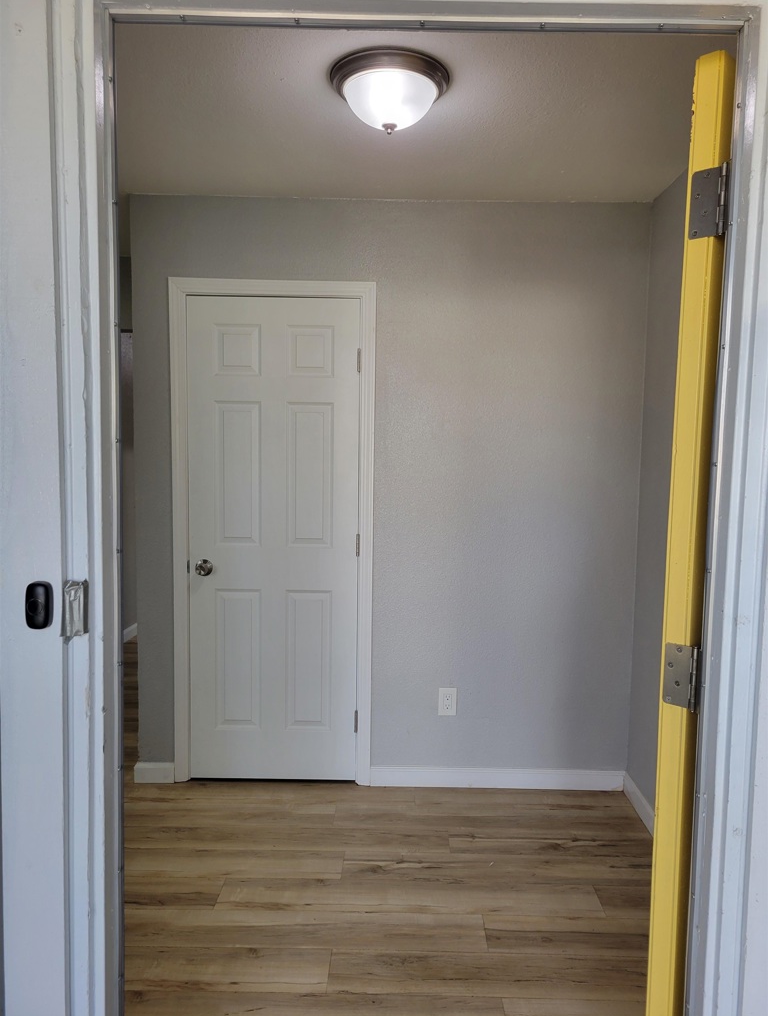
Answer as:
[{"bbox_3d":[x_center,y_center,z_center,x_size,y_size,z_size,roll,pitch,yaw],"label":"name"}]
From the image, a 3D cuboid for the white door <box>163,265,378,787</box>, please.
[{"bbox_3d":[-0.464,0.131,3.229,0.839,2.118,0.060,1,5,0],"label":"white door"}]

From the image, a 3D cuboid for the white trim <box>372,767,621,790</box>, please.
[{"bbox_3d":[0.489,1.163,3.301,1.095,0.083,0.015,1,5,0],"label":"white trim"}]

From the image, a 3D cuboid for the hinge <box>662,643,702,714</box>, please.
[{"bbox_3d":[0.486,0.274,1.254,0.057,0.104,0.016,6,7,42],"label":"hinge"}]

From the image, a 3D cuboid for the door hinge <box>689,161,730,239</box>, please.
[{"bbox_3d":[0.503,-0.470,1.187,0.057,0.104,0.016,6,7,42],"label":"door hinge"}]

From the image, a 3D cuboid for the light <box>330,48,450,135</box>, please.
[{"bbox_3d":[0.016,-1.069,2.033,0.318,0.156,0.318,1,5,0],"label":"light"}]

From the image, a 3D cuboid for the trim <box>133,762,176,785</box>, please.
[{"bbox_3d":[-0.983,1.138,3.300,0.171,0.086,0.015,1,5,0],"label":"trim"}]

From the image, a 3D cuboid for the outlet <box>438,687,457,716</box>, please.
[{"bbox_3d":[0.272,0.825,3.273,0.072,0.117,0.009,1,5,0],"label":"outlet"}]

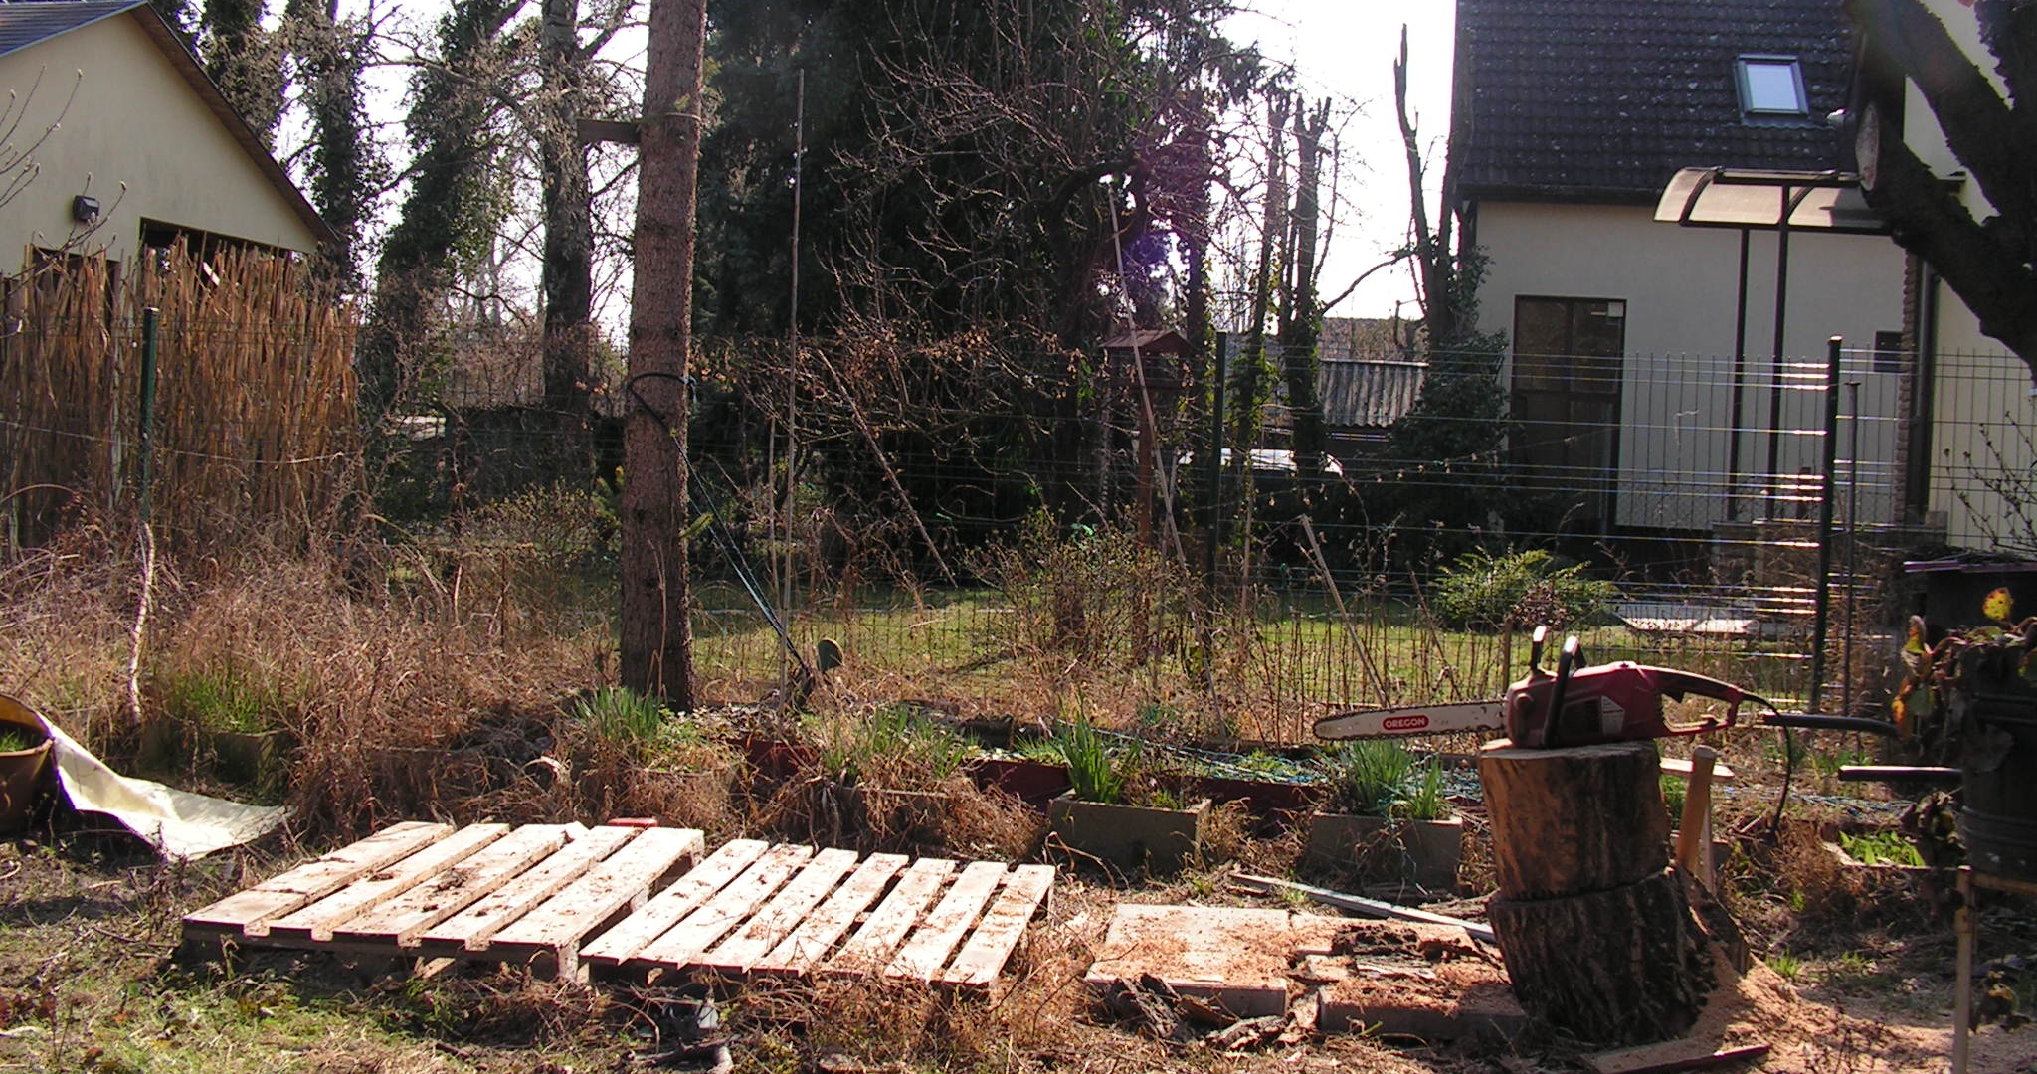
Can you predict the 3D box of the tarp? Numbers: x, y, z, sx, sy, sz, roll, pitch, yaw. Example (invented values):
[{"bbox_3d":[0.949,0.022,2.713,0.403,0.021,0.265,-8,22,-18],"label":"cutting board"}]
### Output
[{"bbox_3d":[-2.510,0.683,6.080,0.820,0.360,0.750,2,1,-22],"label":"tarp"}]

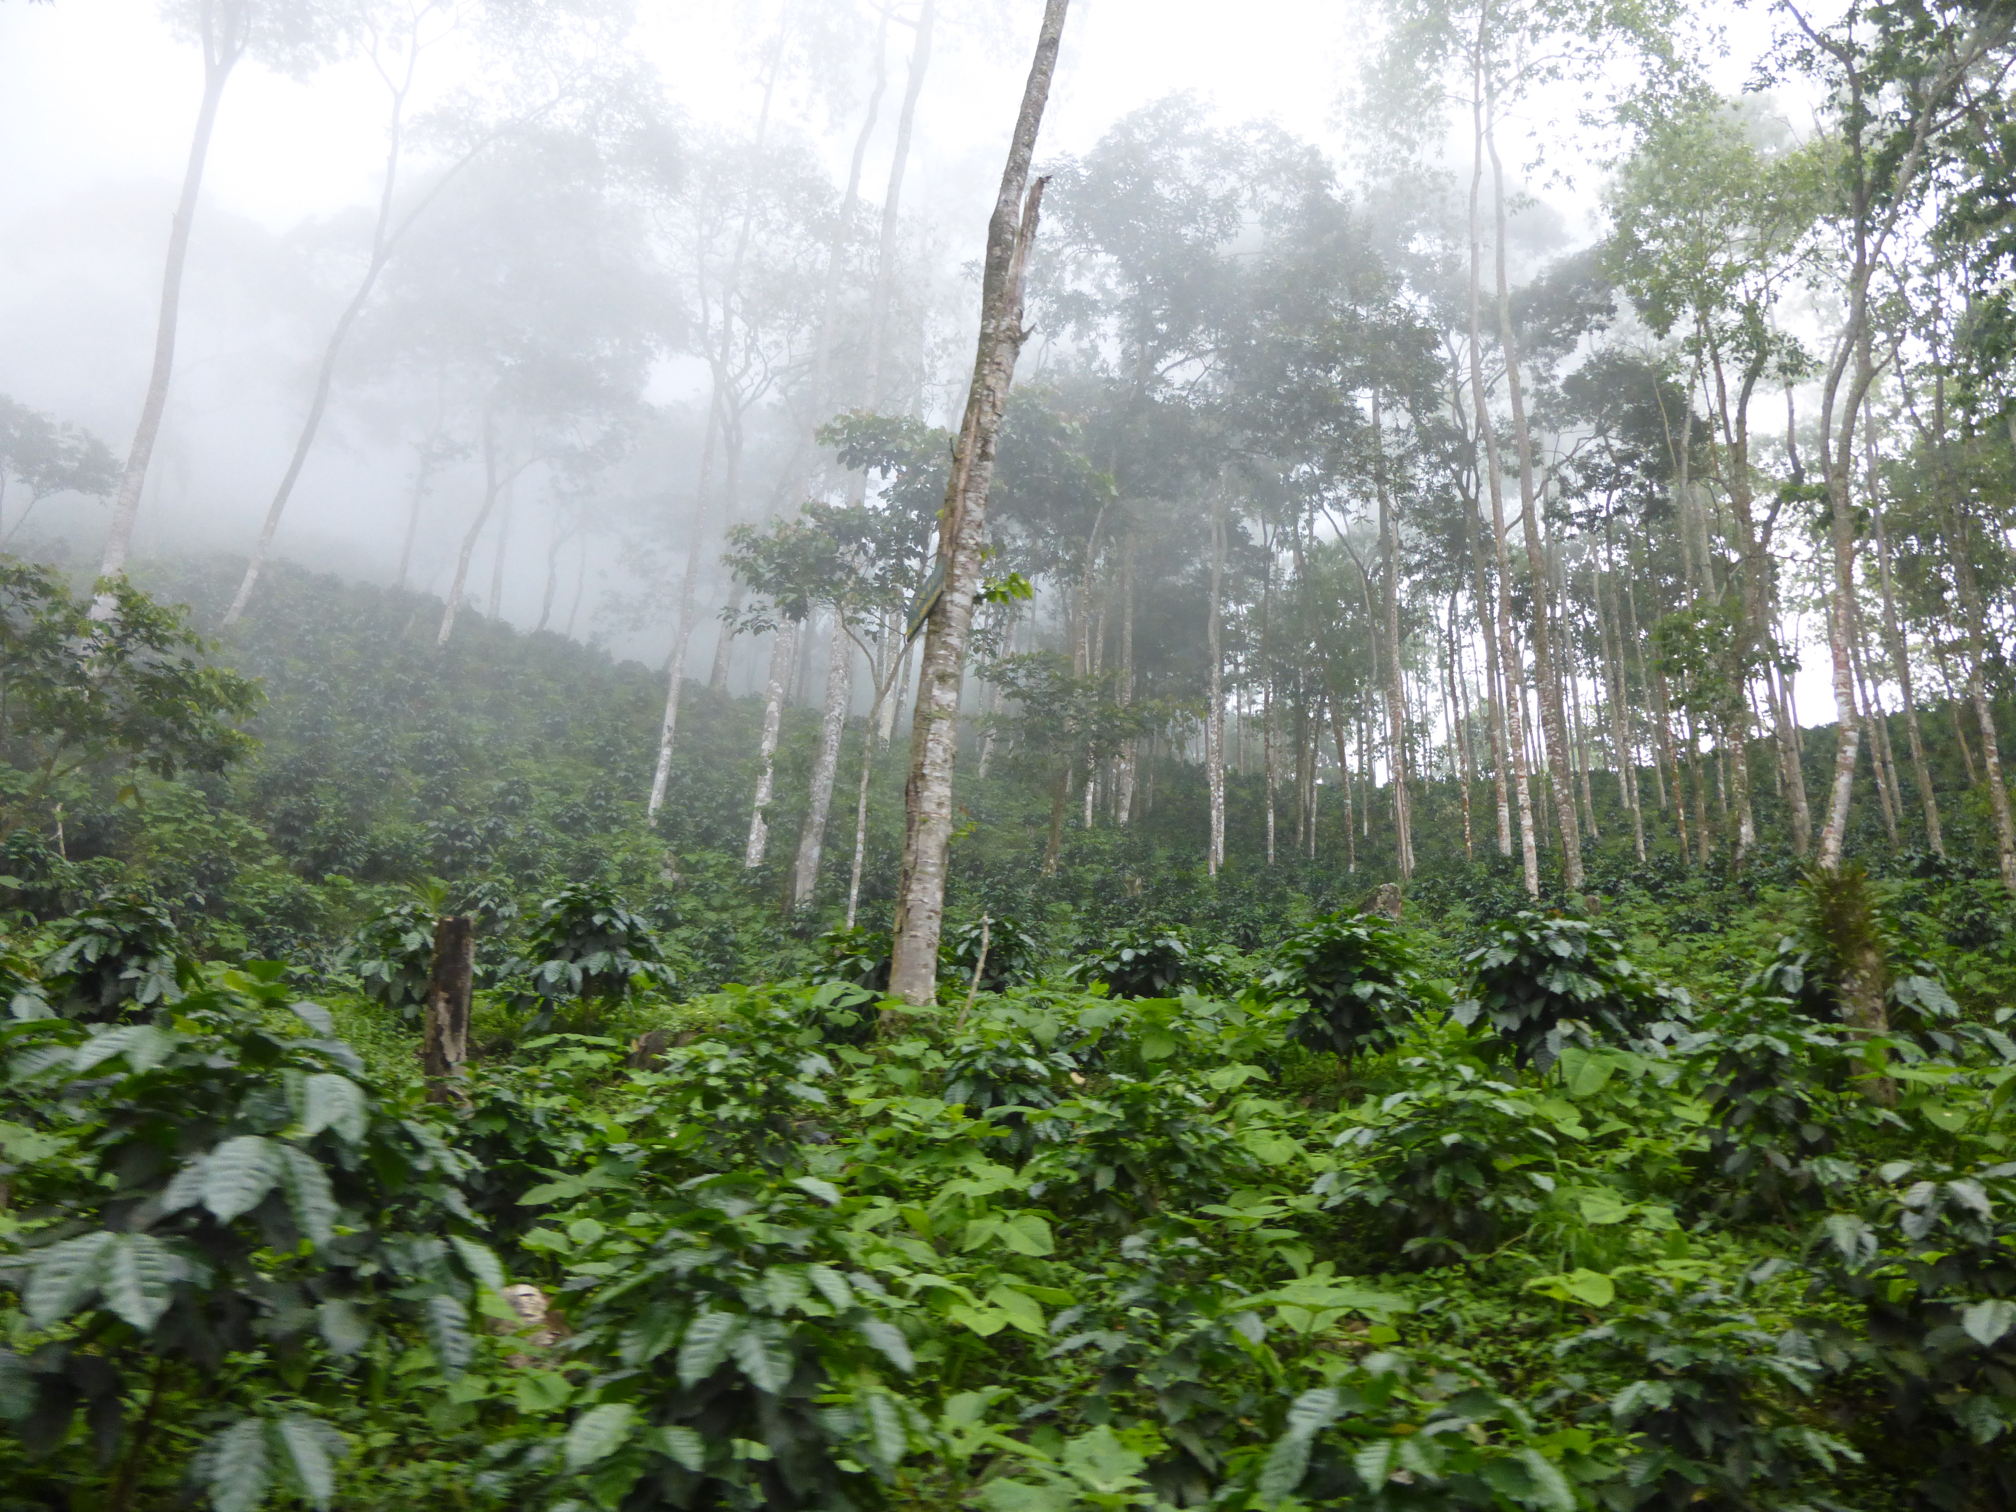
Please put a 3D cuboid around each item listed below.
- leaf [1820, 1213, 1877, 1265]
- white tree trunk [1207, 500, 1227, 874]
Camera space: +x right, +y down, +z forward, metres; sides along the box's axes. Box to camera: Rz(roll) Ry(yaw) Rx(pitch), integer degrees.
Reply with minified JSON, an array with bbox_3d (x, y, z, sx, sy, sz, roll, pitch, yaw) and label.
[{"bbox_3d":[1.774,1.022,3.200,0.100,0.125,0.035,-8,-41,11],"label":"leaf"},{"bbox_3d":[3.535,-1.237,25.548,0.280,6.444,0.280,2,-10,0],"label":"white tree trunk"}]

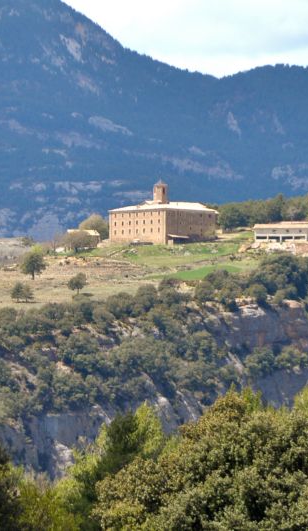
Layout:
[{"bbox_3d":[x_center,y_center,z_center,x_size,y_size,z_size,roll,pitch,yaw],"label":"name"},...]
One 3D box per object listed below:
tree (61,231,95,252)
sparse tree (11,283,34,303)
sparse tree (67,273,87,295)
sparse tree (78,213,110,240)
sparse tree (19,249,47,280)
[{"bbox_3d":[-28.872,-9.204,2580.000,13.950,8.720,13.530,0,-3,0],"label":"tree"},{"bbox_3d":[-47.712,9.815,2420.000,8.540,7.270,8.290,0,-3,0],"label":"sparse tree"},{"bbox_3d":[-28.361,6.744,2460.000,7.210,7.940,6.990,0,-3,0],"label":"sparse tree"},{"bbox_3d":[-23.605,-14.617,2630.000,12.050,11.060,11.690,0,-3,0],"label":"sparse tree"},{"bbox_3d":[-45.346,0.000,2500.000,9.950,11.270,9.650,0,-3,0],"label":"sparse tree"}]

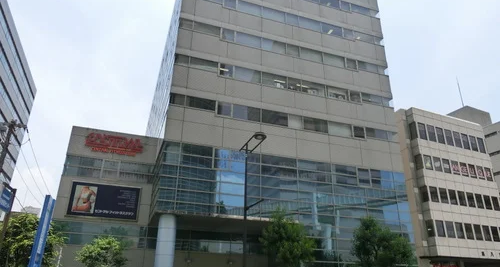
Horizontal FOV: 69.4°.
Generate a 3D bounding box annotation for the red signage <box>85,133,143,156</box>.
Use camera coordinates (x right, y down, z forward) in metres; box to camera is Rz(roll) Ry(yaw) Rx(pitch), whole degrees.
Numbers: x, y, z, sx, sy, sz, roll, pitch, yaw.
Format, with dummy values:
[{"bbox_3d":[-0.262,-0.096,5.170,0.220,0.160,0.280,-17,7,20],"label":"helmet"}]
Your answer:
[{"bbox_3d":[-11.851,1.012,31.908,4.672,1.771,0.200,9,-25,-17],"label":"red signage"}]

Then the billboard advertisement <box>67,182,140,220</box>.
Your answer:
[{"bbox_3d":[-11.943,5.630,29.895,5.451,2.837,0.200,9,-25,-17],"label":"billboard advertisement"}]

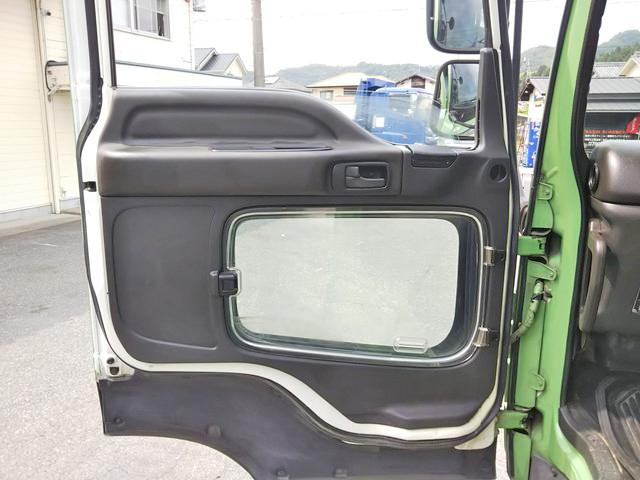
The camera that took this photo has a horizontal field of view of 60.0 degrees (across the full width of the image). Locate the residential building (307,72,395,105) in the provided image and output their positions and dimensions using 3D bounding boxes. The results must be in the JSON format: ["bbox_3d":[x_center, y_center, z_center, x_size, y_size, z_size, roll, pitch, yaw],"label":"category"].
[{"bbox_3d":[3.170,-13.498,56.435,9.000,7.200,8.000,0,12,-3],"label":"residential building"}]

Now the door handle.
[{"bbox_3d":[0.101,-0.142,1.237,0.094,0.053,0.032,0,12,0],"label":"door handle"}]

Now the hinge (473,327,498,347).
[{"bbox_3d":[0.395,0.230,1.323,0.062,0.051,0.022,0,12,0],"label":"hinge"}]

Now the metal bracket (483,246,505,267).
[{"bbox_3d":[0.401,0.038,1.283,0.051,0.048,0.022,0,12,0],"label":"metal bracket"}]

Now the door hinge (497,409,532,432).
[{"bbox_3d":[0.492,0.459,1.411,0.086,0.067,0.050,0,12,0],"label":"door hinge"}]

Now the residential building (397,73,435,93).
[{"bbox_3d":[10.294,-14.266,60.354,5.500,7.200,7.000,-1,12,-5],"label":"residential building"}]

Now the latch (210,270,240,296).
[{"bbox_3d":[-0.219,0.101,1.287,0.070,0.063,0.033,0,12,0],"label":"latch"}]

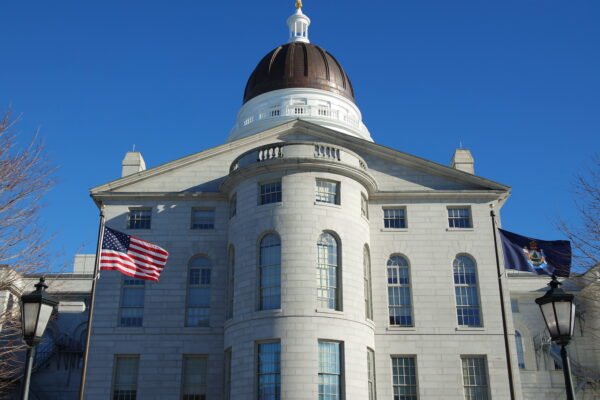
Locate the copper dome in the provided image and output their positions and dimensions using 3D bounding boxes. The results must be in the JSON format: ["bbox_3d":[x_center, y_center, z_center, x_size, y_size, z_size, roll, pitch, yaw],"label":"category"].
[{"bbox_3d":[-0.060,-14.423,74.034,13.600,9.200,13.600,0,-20,0],"label":"copper dome"}]

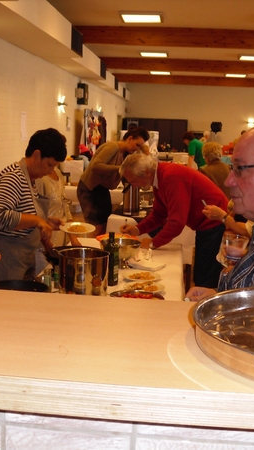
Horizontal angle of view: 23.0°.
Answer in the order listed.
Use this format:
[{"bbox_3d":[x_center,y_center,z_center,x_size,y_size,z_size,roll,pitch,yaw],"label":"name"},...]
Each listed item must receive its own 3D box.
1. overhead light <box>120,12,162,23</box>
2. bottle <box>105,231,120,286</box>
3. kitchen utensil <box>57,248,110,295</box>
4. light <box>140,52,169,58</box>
[{"bbox_3d":[0.221,-2.974,8.955,0.600,0.065,0.600,3,9,4],"label":"overhead light"},{"bbox_3d":[-0.066,0.177,3.321,0.060,0.290,0.060,3,9,4],"label":"bottle"},{"bbox_3d":[-0.210,0.250,3.020,0.250,0.225,0.245,3,9,0],"label":"kitchen utensil"},{"bbox_3d":[0.577,-3.579,13.076,0.600,0.065,0.600,3,9,4],"label":"light"}]

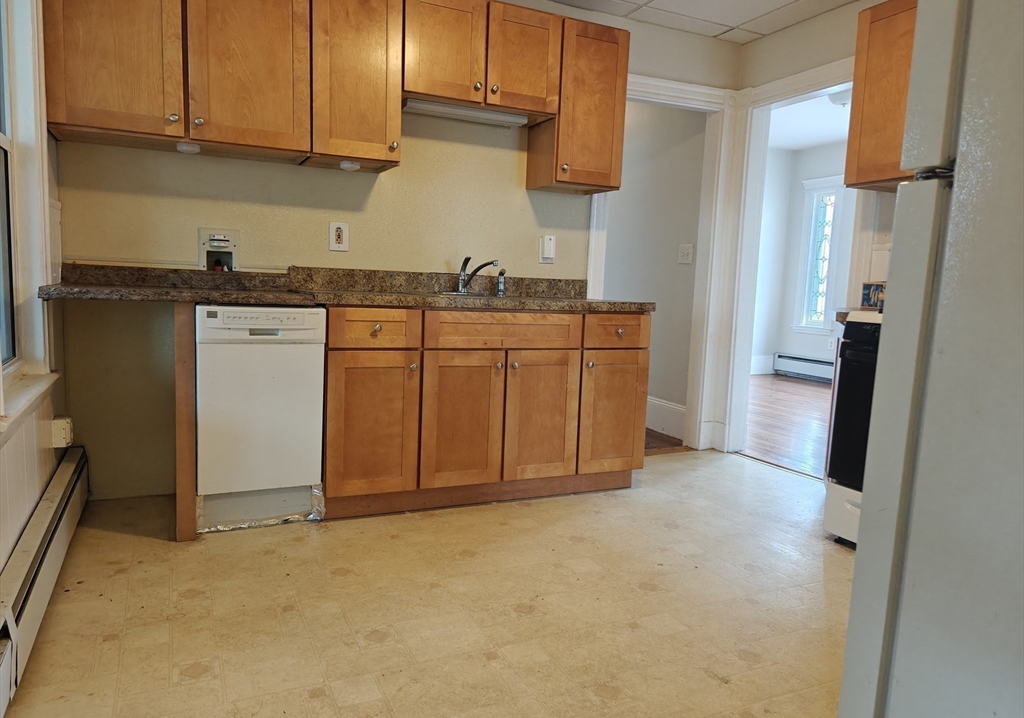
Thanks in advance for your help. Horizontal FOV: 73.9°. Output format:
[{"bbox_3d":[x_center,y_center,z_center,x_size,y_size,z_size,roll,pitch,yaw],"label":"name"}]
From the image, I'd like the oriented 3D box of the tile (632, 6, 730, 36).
[{"bbox_3d":[0.939,-1.873,3.772,0.605,0.018,0.168,-1,8,-25],"label":"tile"}]

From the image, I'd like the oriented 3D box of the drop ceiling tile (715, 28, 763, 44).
[{"bbox_3d":[1.325,-1.879,3.948,0.215,0.018,0.168,-1,8,-25],"label":"drop ceiling tile"}]

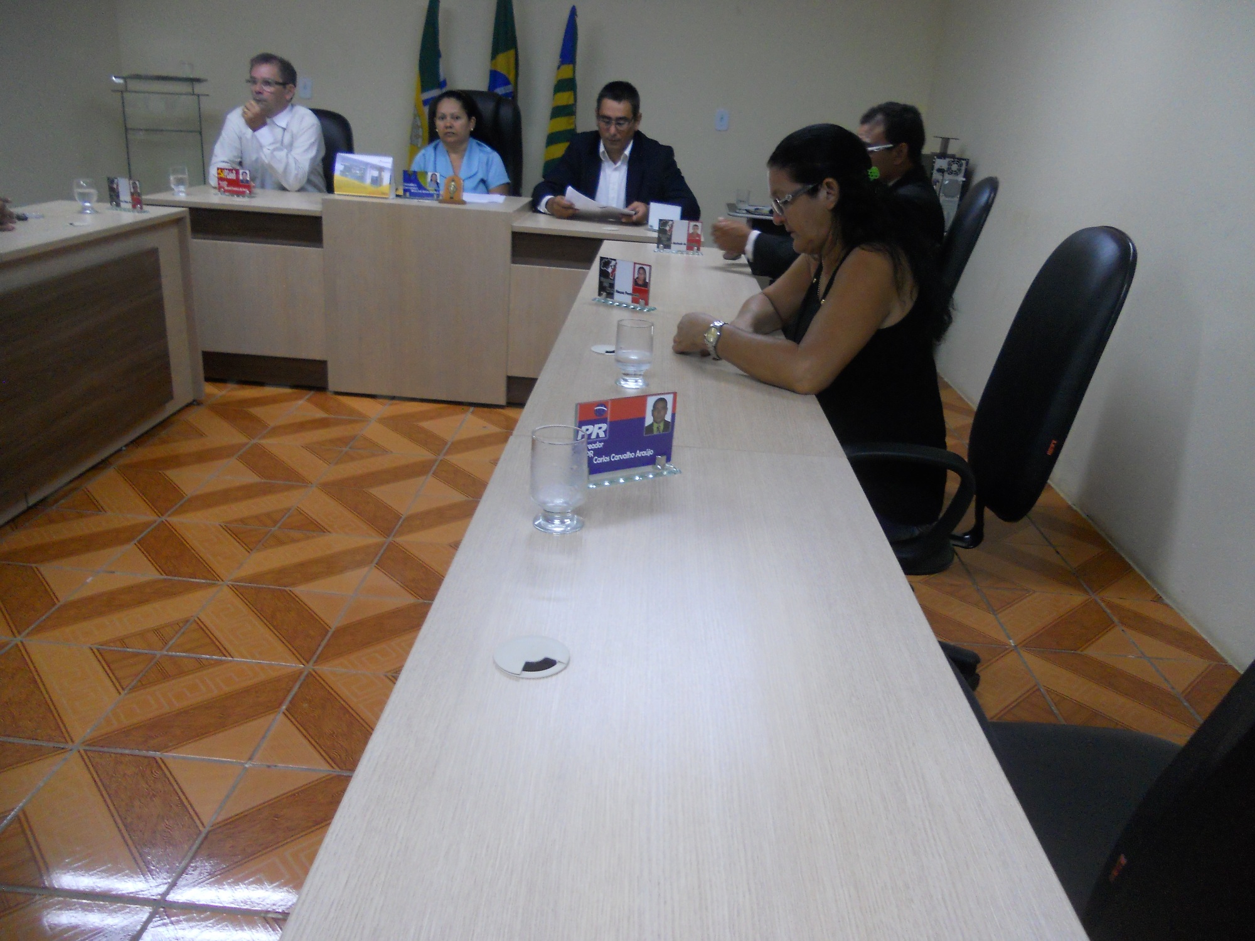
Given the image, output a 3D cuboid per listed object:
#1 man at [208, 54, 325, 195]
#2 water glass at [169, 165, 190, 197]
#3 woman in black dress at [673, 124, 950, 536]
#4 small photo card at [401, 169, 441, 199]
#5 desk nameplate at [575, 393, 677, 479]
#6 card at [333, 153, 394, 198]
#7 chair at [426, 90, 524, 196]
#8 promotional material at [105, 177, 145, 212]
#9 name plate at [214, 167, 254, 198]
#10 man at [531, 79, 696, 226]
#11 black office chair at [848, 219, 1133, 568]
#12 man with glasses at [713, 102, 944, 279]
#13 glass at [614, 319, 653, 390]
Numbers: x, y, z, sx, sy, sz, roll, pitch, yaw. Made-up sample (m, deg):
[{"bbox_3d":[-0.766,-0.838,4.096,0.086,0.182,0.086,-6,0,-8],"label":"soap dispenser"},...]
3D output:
[{"bbox_3d":[-1.726,-1.301,4.727,0.540,1.350,0.700,15,23,25],"label":"man"},{"bbox_3d":[-1.971,-1.279,4.311,0.070,0.121,0.070,5,21,1],"label":"water glass"},{"bbox_3d":[0.422,-0.129,2.207,0.680,1.220,0.540,4,21,-2],"label":"woman in black dress"},{"bbox_3d":[-0.817,-1.142,3.926,0.158,0.117,0.035,5,21,1],"label":"small photo card"},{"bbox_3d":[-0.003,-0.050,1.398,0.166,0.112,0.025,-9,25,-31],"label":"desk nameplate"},{"bbox_3d":[-1.062,-1.192,3.951,0.222,0.158,0.080,5,21,3],"label":"card"},{"bbox_3d":[-0.810,-1.209,4.806,0.620,1.250,0.700,5,21,2],"label":"chair"},{"bbox_3d":[-1.900,-1.050,3.723,0.163,0.117,0.050,6,21,5],"label":"promotional material"},{"bbox_3d":[-1.582,-1.161,3.953,0.158,0.114,0.035,9,22,12],"label":"name plate"},{"bbox_3d":[-0.061,-1.057,4.394,0.720,1.280,0.650,6,21,4],"label":"man"},{"bbox_3d":[0.669,-0.027,2.234,0.660,1.090,0.600,5,21,1],"label":"black office chair"},{"bbox_3d":[0.691,-0.637,3.511,0.800,1.310,0.520,5,21,1],"label":"man with glasses"},{"bbox_3d":[0.014,-0.226,1.882,0.071,0.122,0.071,5,21,1],"label":"glass"}]

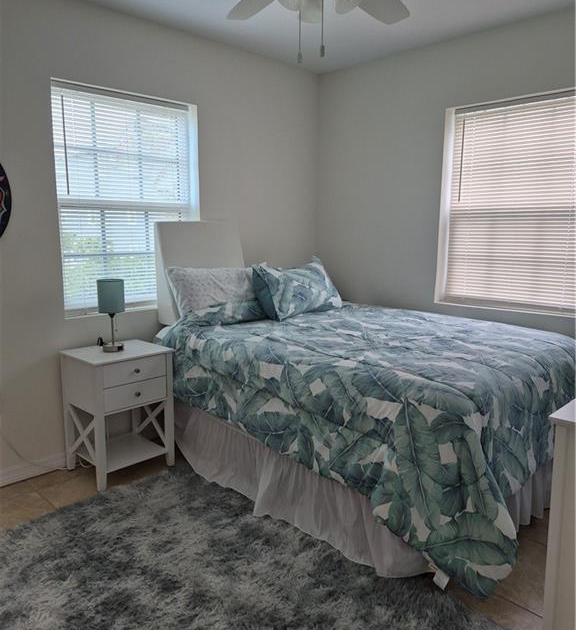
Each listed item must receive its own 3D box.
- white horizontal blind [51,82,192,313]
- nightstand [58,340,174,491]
[{"bbox_3d":[-0.927,-0.642,2.991,0.862,1.205,0.040,-10,14,-44],"label":"white horizontal blind"},{"bbox_3d":[-0.924,0.525,2.804,0.383,0.662,0.447,10,14,44],"label":"nightstand"}]

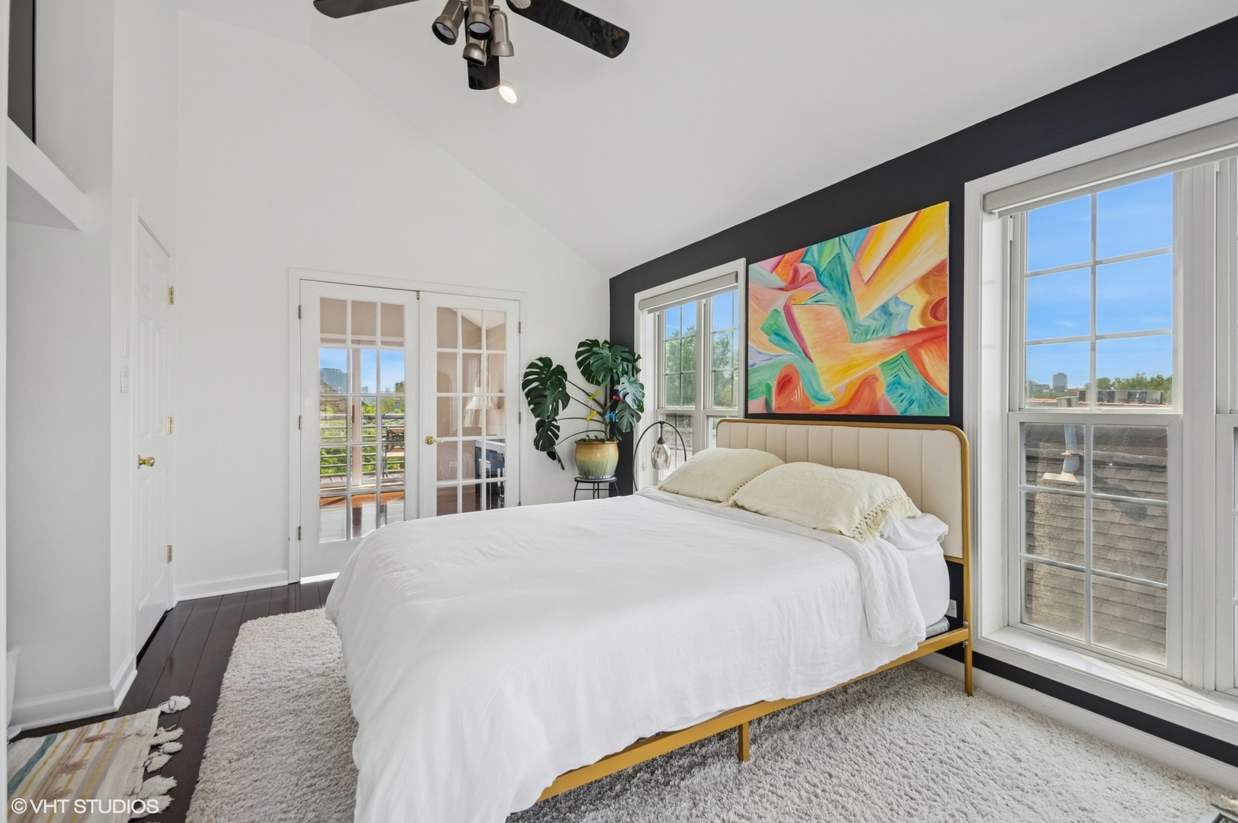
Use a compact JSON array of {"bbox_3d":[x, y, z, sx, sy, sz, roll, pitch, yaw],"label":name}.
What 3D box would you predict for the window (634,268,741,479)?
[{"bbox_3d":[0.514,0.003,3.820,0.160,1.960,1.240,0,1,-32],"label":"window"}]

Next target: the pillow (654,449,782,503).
[{"bbox_3d":[0.594,0.345,2.910,0.450,0.240,0.760,0,1,-28],"label":"pillow"}]

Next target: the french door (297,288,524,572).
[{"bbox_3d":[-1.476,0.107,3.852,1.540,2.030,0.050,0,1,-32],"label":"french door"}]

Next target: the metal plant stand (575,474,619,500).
[{"bbox_3d":[-0.178,0.840,4.133,0.360,0.590,0.360,0,1,-32],"label":"metal plant stand"}]

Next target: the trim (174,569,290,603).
[{"bbox_3d":[-2.431,1.097,3.256,0.560,0.092,0.020,0,1,-32],"label":"trim"}]

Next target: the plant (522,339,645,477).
[{"bbox_3d":[-0.281,-0.027,4.050,0.950,1.090,0.750,0,0,-6],"label":"plant"}]

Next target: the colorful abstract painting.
[{"bbox_3d":[1.114,-0.441,2.706,0.035,0.920,1.160,0,1,-32],"label":"colorful abstract painting"}]

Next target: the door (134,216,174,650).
[{"bbox_3d":[-2.388,0.128,2.639,0.050,2.030,0.750,0,1,-32],"label":"door"}]

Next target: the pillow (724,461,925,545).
[{"bbox_3d":[0.914,0.365,2.321,0.460,0.240,0.800,0,1,-28],"label":"pillow"}]

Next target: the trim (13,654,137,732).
[{"bbox_3d":[-2.163,1.106,2.046,0.360,0.094,0.380,0,1,-32],"label":"trim"}]

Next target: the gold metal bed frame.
[{"bbox_3d":[0.109,0.596,2.233,2.130,1.070,1.570,0,1,-28],"label":"gold metal bed frame"}]

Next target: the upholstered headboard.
[{"bbox_3d":[1.023,0.327,2.727,0.060,0.560,1.560,0,1,-28],"label":"upholstered headboard"}]

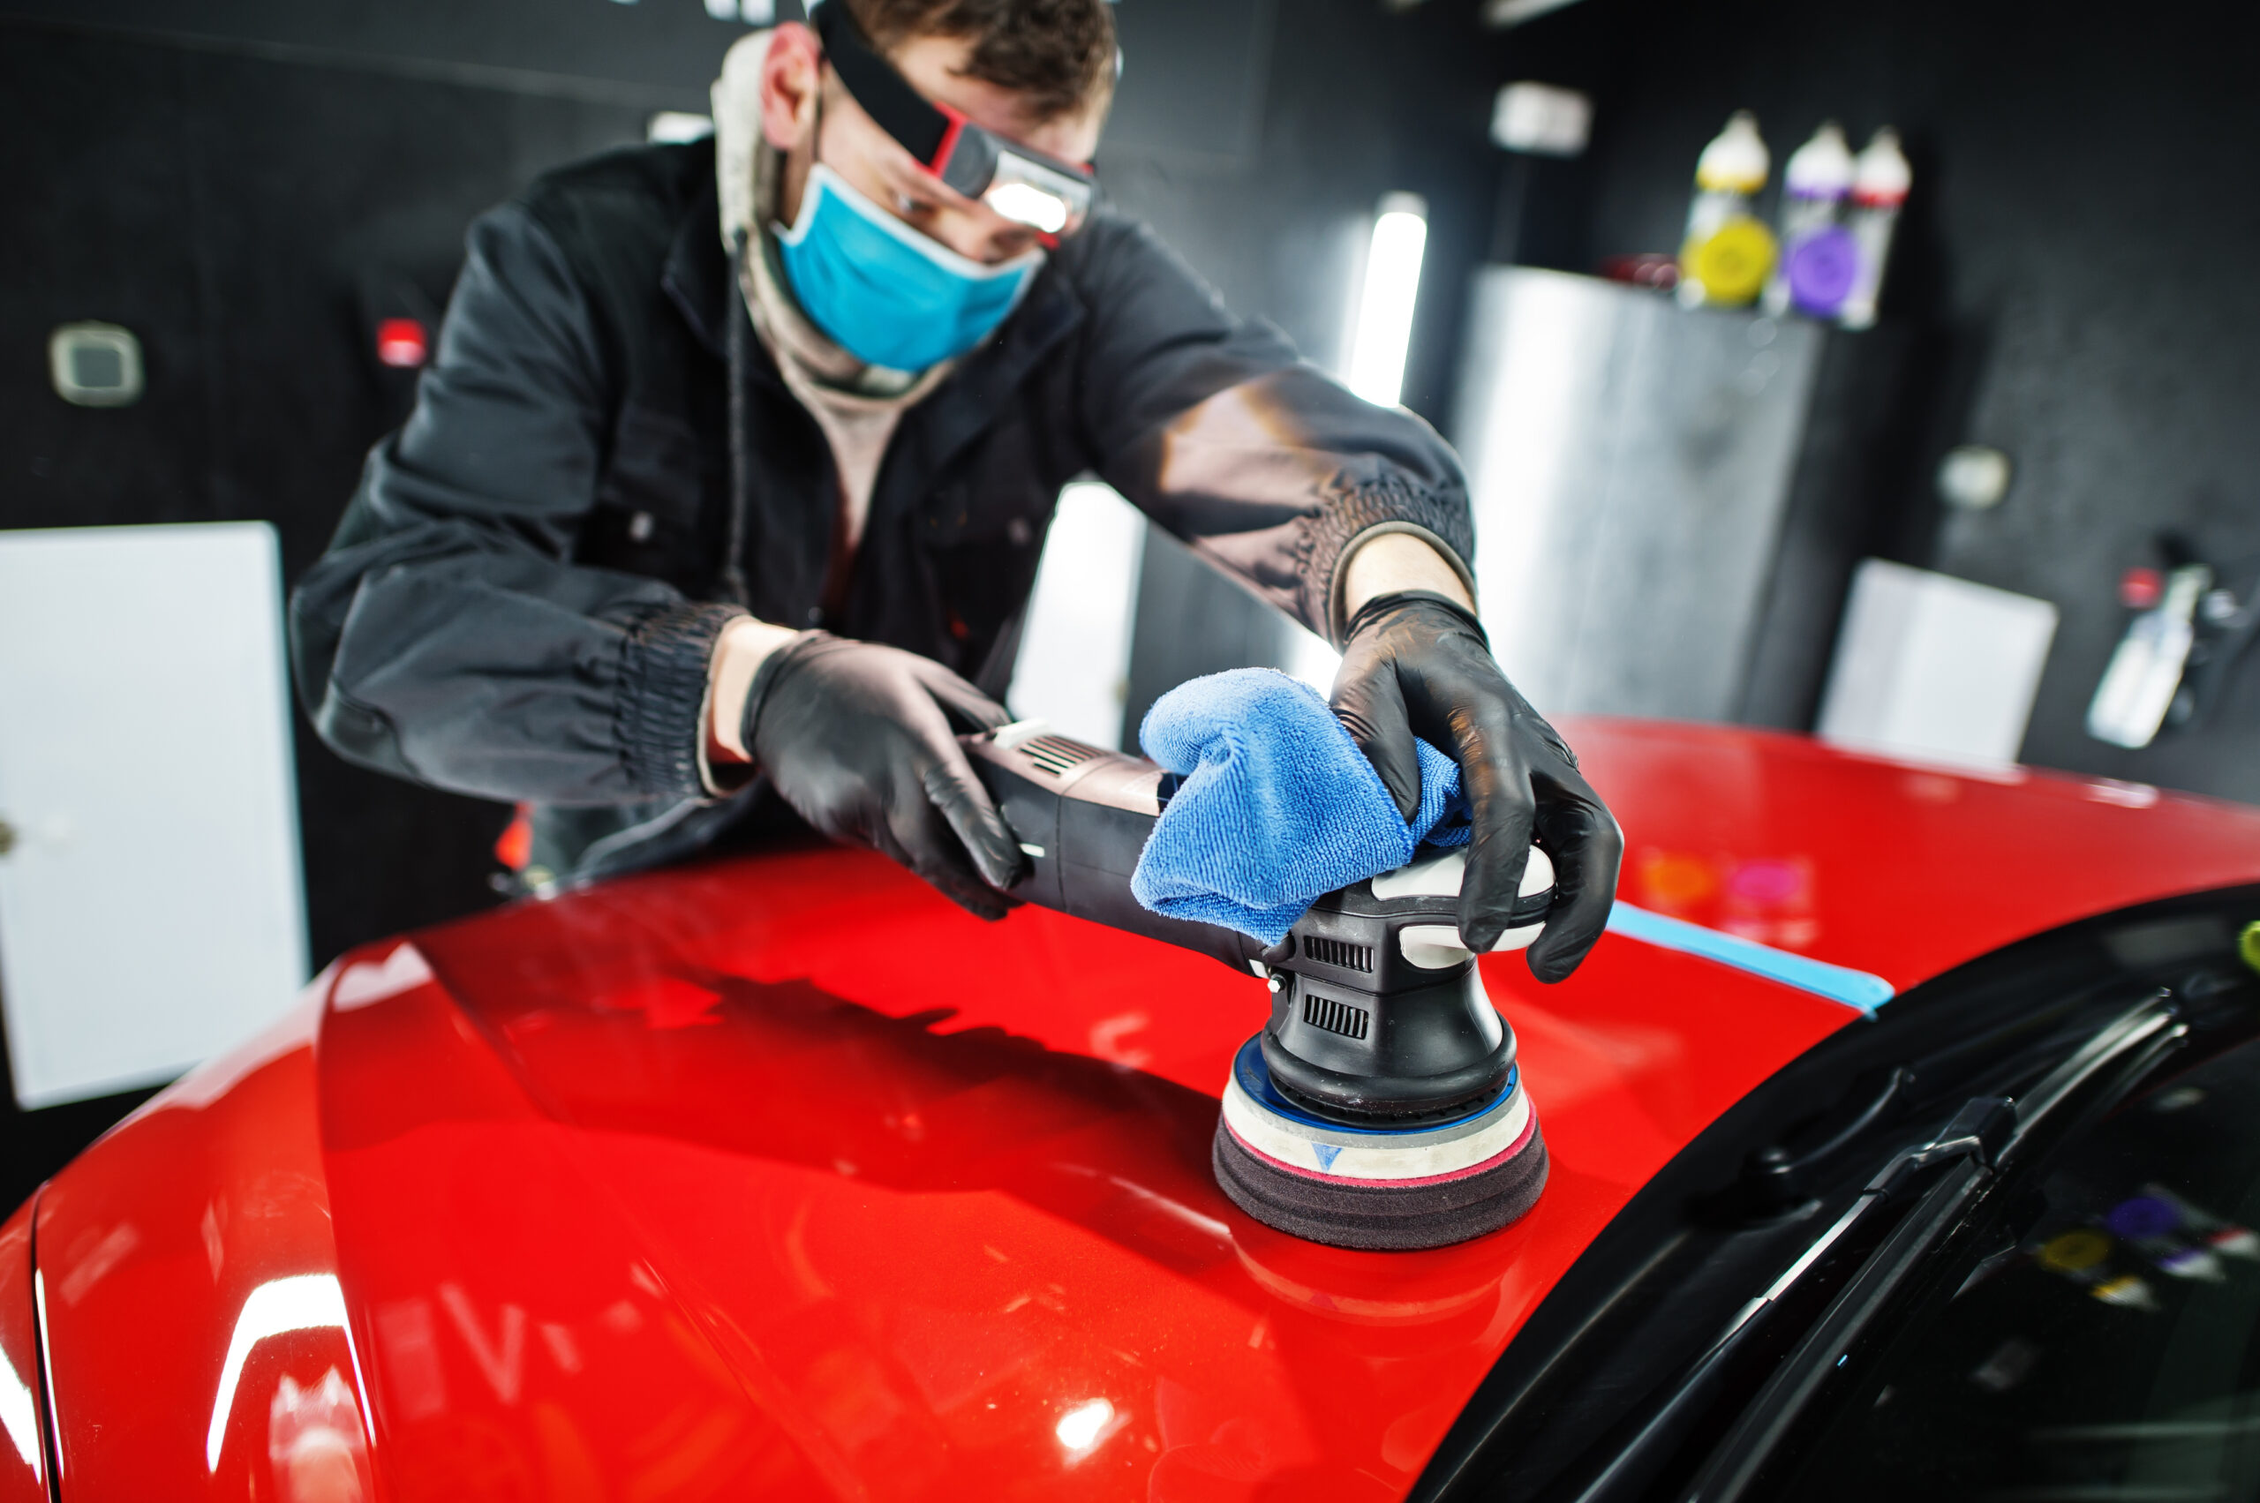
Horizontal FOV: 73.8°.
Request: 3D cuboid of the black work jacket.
[{"bbox_3d":[-0.195,-0.039,0.952,0.578,0.573,0.624,1,29,-14],"label":"black work jacket"}]

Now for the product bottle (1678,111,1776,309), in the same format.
[{"bbox_3d":[0.844,-0.762,2.120,0.082,0.260,0.082,11,17,18],"label":"product bottle"}]

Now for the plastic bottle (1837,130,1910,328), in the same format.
[{"bbox_3d":[1.062,-0.753,2.170,0.082,0.260,0.082,12,18,22],"label":"plastic bottle"}]

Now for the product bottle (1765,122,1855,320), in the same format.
[{"bbox_3d":[0.968,-0.750,2.130,0.082,0.260,0.082,12,17,20],"label":"product bottle"}]

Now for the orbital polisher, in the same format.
[{"bbox_3d":[0.012,0.089,0.734,0.385,0.175,0.152,7,19,33],"label":"orbital polisher"}]

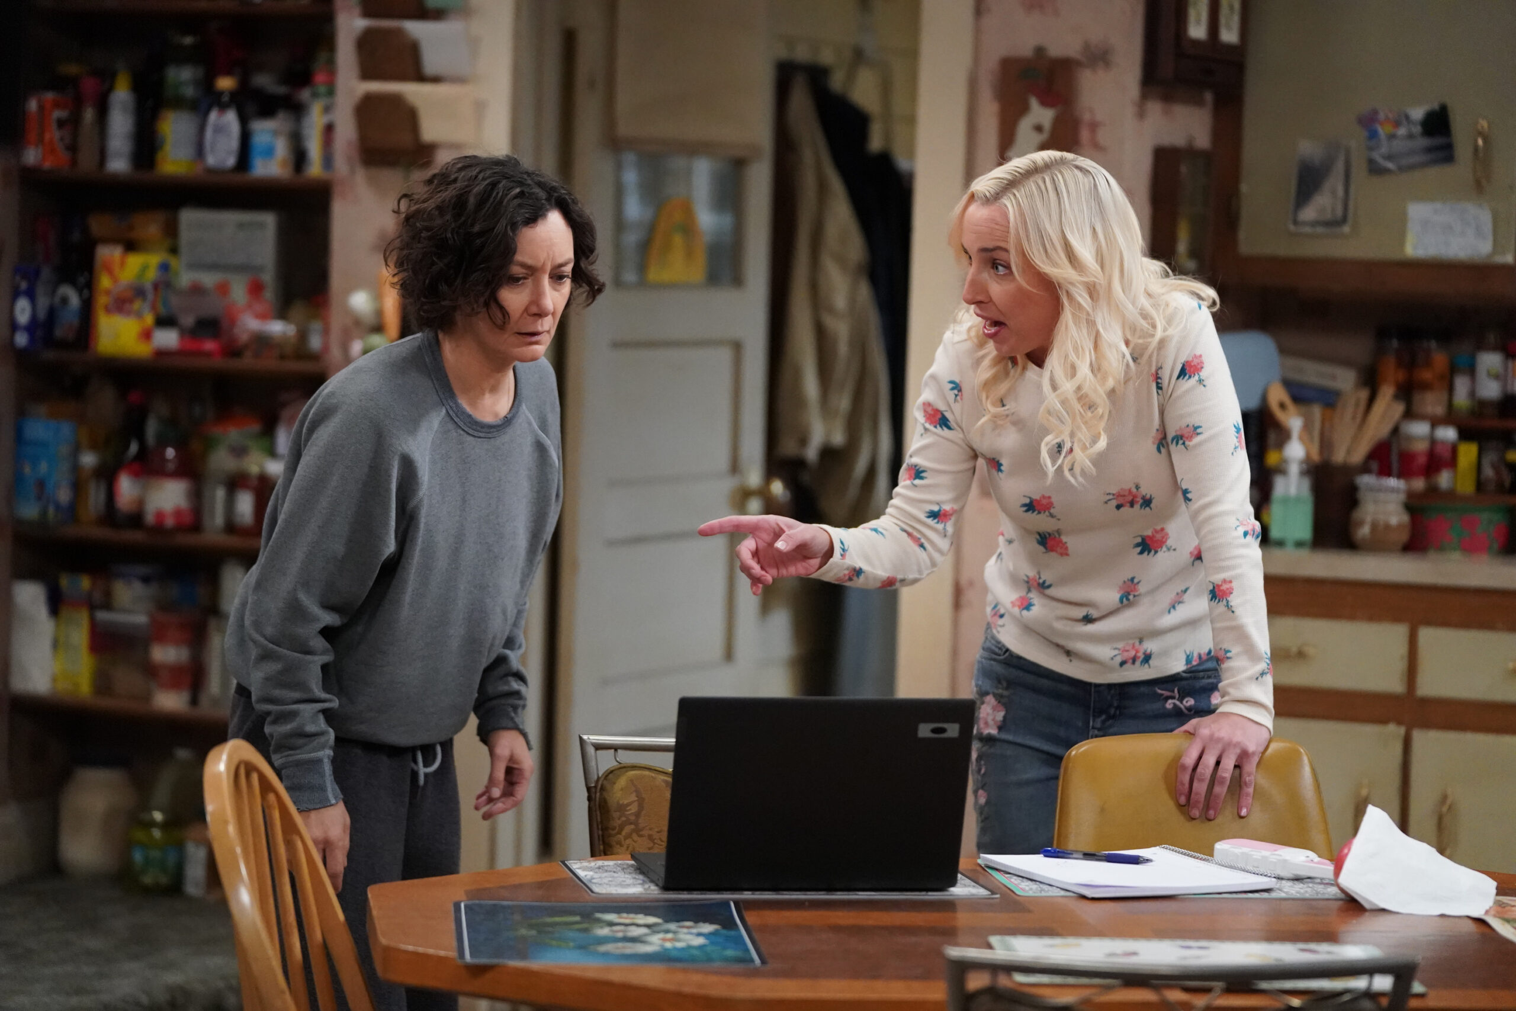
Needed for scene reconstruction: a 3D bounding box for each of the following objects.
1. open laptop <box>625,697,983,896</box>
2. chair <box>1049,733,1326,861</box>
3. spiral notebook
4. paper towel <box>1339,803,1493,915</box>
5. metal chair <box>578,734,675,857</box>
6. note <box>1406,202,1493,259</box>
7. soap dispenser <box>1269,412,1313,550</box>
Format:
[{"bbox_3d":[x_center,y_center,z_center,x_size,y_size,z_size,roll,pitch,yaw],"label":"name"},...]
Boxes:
[{"bbox_3d":[0.048,0.311,5.113,0.331,0.222,0.296,1,4,-10],"label":"open laptop"},{"bbox_3d":[0.599,0.734,5.642,0.440,0.850,0.530,1,4,-14],"label":"chair"},{"bbox_3d":[0.423,0.421,5.222,0.235,0.015,0.271,0,4,-23],"label":"spiral notebook"},{"bbox_3d":[0.732,0.392,5.073,0.175,0.110,0.120,2,4,8],"label":"paper towel"},{"bbox_3d":[-0.048,0.728,5.473,0.430,0.840,0.520,2,4,6],"label":"metal chair"},{"bbox_3d":[1.140,-0.454,7.500,0.148,0.093,0.004,3,4,21],"label":"note"},{"bbox_3d":[0.879,-0.037,7.500,0.070,0.220,0.055,3,4,12],"label":"soap dispenser"}]

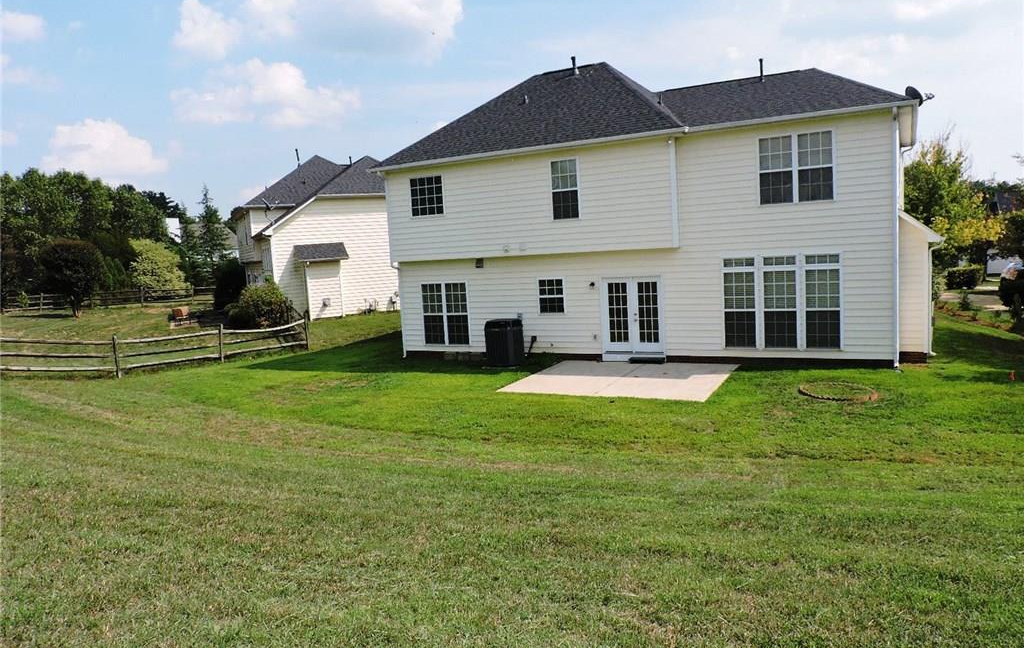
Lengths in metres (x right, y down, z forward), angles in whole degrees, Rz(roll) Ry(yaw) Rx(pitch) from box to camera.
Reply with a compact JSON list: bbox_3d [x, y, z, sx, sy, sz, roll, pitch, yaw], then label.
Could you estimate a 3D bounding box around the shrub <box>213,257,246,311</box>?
[{"bbox_3d":[-16.313,-2.339,41.000,2.050,3.100,2.100,-5,6,-21],"label":"shrub"}]

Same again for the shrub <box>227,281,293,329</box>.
[{"bbox_3d":[-11.131,-0.860,31.300,2.850,2.104,2.500,-5,6,-19],"label":"shrub"}]

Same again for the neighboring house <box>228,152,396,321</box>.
[{"bbox_3d":[-9.961,-5.640,41.432,10.800,9.700,13.000,-6,6,-26],"label":"neighboring house"}]

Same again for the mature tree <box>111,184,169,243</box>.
[{"bbox_3d":[-34.627,-8.180,66.000,5.800,9.520,5.800,-6,6,-27],"label":"mature tree"}]

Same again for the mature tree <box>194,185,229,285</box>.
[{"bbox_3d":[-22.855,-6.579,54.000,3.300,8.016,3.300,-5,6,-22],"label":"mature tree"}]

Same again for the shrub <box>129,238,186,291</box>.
[{"bbox_3d":[-23.716,-3.713,47.500,3.900,3.991,3.900,-6,6,-26],"label":"shrub"}]

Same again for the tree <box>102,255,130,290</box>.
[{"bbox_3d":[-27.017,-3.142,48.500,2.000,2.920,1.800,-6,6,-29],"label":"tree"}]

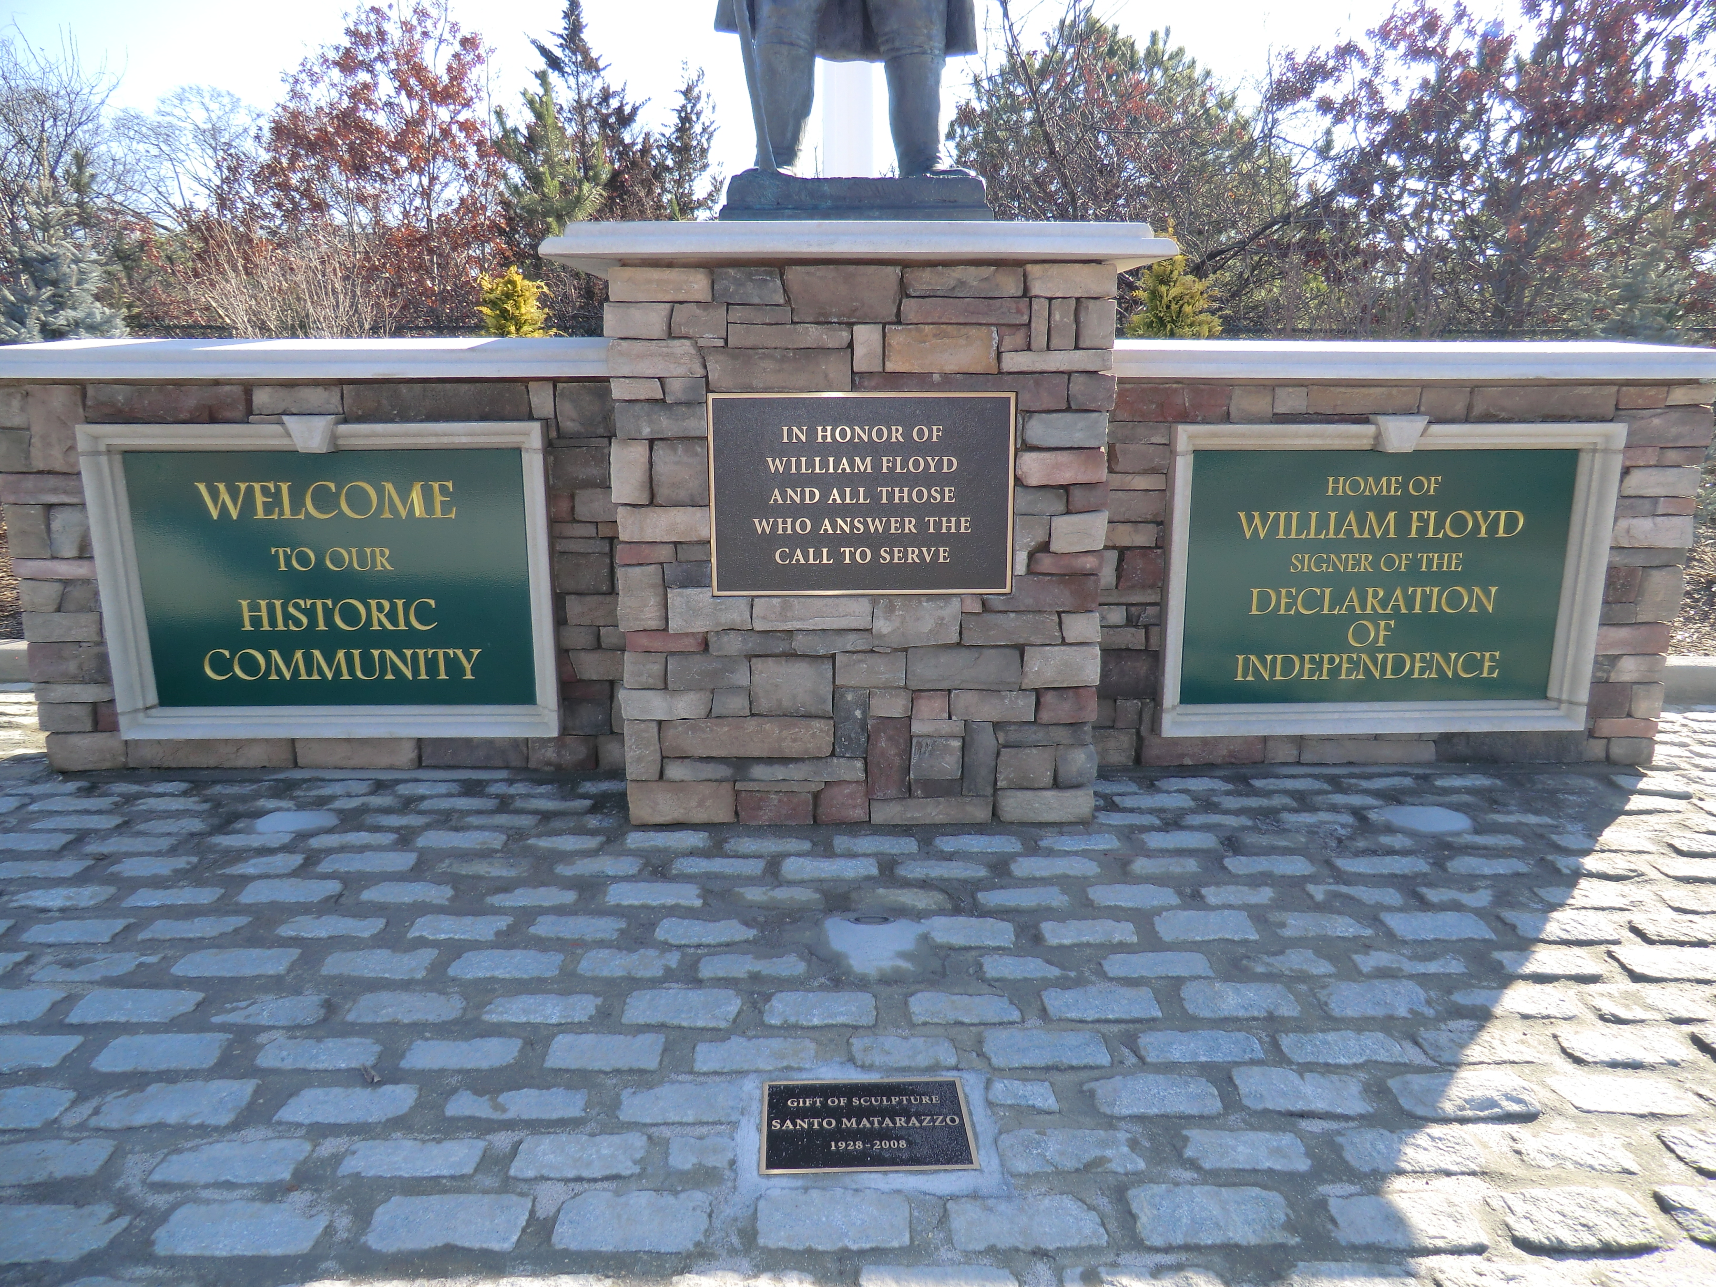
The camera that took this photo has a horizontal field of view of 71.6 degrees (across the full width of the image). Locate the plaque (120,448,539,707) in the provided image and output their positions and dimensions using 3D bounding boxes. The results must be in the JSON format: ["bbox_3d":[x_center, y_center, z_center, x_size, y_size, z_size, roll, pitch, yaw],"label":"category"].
[{"bbox_3d":[-1.847,-0.221,4.219,1.365,0.916,0.040,0,13,-1],"label":"plaque"}]

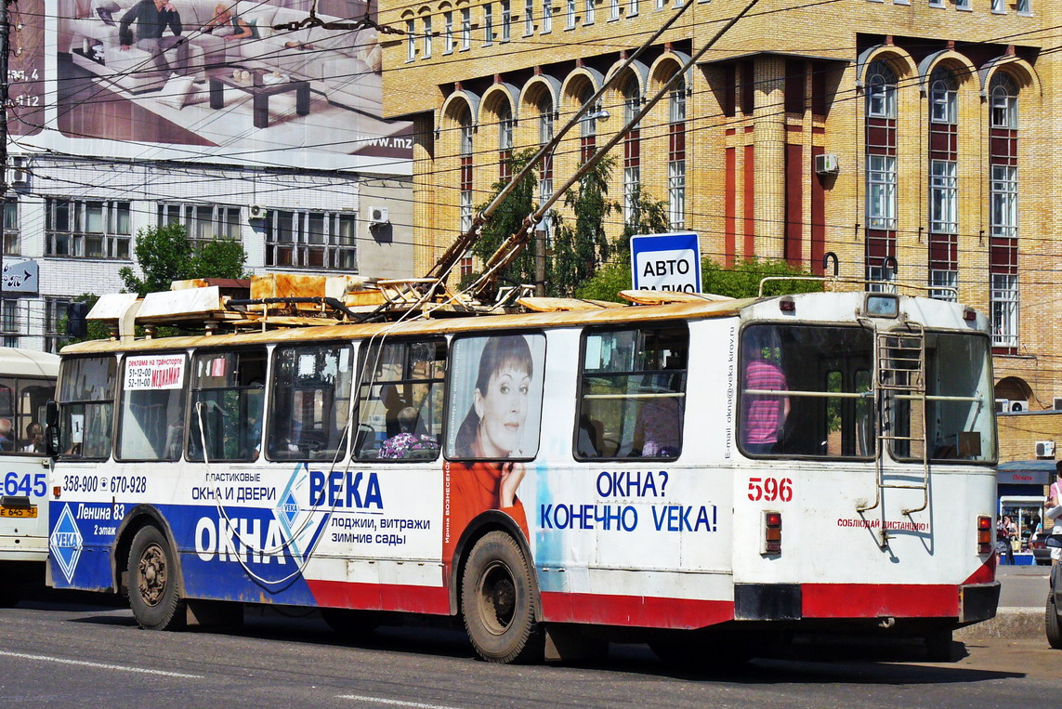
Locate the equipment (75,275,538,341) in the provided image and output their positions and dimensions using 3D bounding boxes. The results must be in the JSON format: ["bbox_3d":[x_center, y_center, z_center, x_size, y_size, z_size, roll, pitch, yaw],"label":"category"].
[{"bbox_3d":[-1.895,-0.497,31.044,1.800,0.570,6.750,2,-2,-36],"label":"equipment"}]

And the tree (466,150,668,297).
[{"bbox_3d":[1.054,-0.569,94.807,5.694,11.043,5.409,0,-2,0],"label":"tree"}]

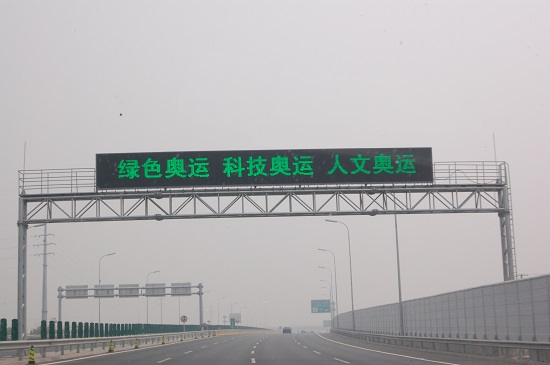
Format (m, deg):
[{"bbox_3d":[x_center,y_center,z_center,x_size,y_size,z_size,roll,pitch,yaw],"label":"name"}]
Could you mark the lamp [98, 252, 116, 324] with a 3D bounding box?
[{"bbox_3d":[-31.390,21.299,163.134,3.194,16.109,0.380,-2,-10,3],"label":"lamp"}]

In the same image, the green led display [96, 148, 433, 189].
[{"bbox_3d":[-0.450,-0.650,42.526,16.414,1.762,0.450,-1,-10,-3],"label":"green led display"}]

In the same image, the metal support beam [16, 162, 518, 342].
[{"bbox_3d":[-0.269,3.735,42.084,23.863,9.027,1.200,-1,-10,-3],"label":"metal support beam"}]

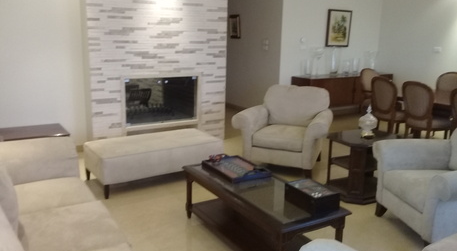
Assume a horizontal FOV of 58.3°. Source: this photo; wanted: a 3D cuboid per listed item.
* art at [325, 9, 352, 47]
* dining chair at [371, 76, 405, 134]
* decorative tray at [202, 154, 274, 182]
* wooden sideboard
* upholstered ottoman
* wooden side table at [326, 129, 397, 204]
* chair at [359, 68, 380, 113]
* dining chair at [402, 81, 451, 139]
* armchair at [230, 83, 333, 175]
[{"bbox_3d":[2.261,-1.964,8.329,0.663,0.719,0.031,-6,15,-31],"label":"art"},{"bbox_3d":[2.383,-0.196,5.964,0.577,0.998,0.491,-6,15,-31],"label":"dining chair"},{"bbox_3d":[0.062,0.360,3.421,0.379,0.044,0.499,-6,15,-31],"label":"decorative tray"},{"bbox_3d":[2.405,-0.640,8.482,2.410,0.764,0.468,-6,15,-31],"label":"wooden sideboard"},{"bbox_3d":[-0.795,0.373,4.464,1.373,0.406,0.679,-7,15,-33],"label":"upholstered ottoman"},{"bbox_3d":[1.352,0.404,4.164,0.796,0.569,0.577,-6,15,-31],"label":"wooden side table"},{"bbox_3d":[2.693,-0.486,7.288,0.491,0.998,0.577,-6,15,-31],"label":"chair"},{"bbox_3d":[2.653,-0.095,5.538,0.577,0.998,0.491,-6,15,-31],"label":"dining chair"},{"bbox_3d":[0.690,0.016,4.956,1.100,0.952,0.905,6,13,19],"label":"armchair"}]

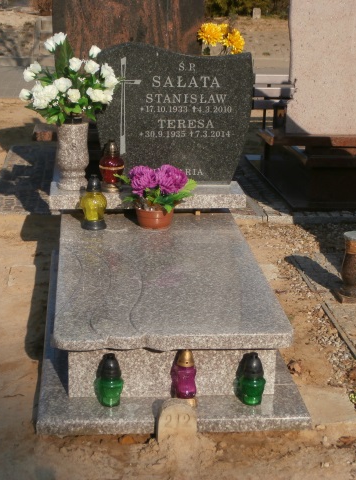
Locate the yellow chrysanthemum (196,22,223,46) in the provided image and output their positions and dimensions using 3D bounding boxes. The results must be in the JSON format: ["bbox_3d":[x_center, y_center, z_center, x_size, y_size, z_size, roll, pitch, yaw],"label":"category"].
[{"bbox_3d":[0.185,-1.205,6.181,0.155,0.141,0.143,0,16,-5],"label":"yellow chrysanthemum"}]

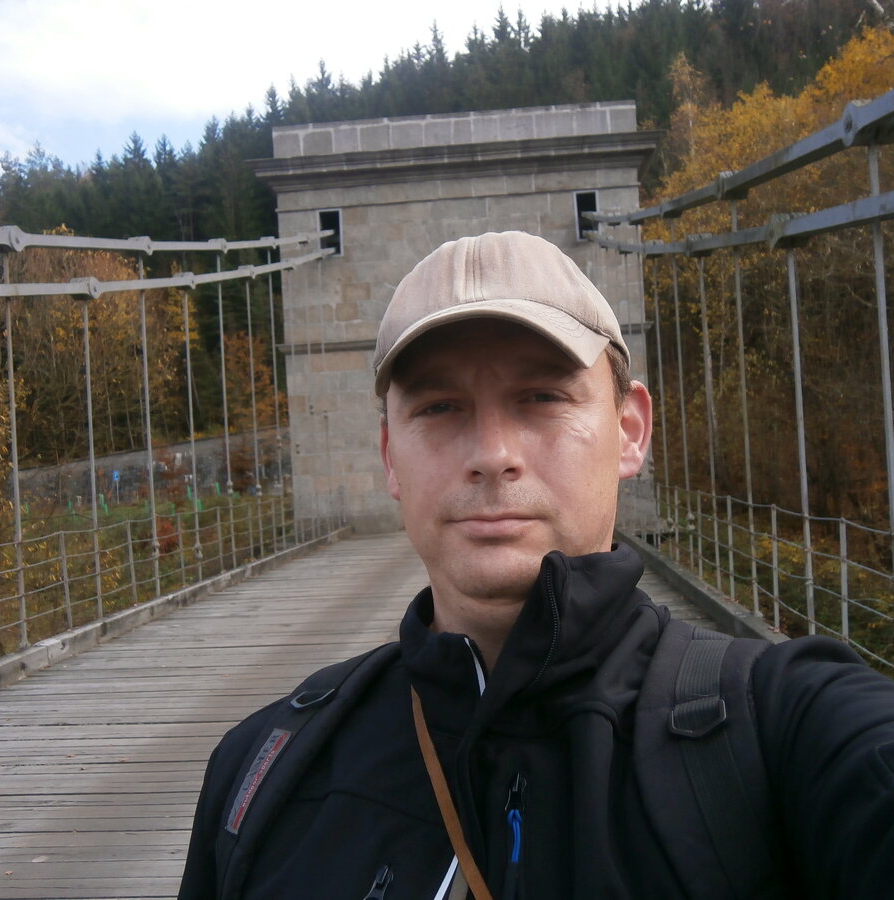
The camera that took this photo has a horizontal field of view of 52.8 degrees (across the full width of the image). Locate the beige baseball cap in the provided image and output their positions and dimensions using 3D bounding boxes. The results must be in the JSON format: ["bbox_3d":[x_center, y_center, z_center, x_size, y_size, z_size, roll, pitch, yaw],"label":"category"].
[{"bbox_3d":[0.031,-0.096,0.610,0.177,0.122,0.270,-5,-4,11],"label":"beige baseball cap"}]

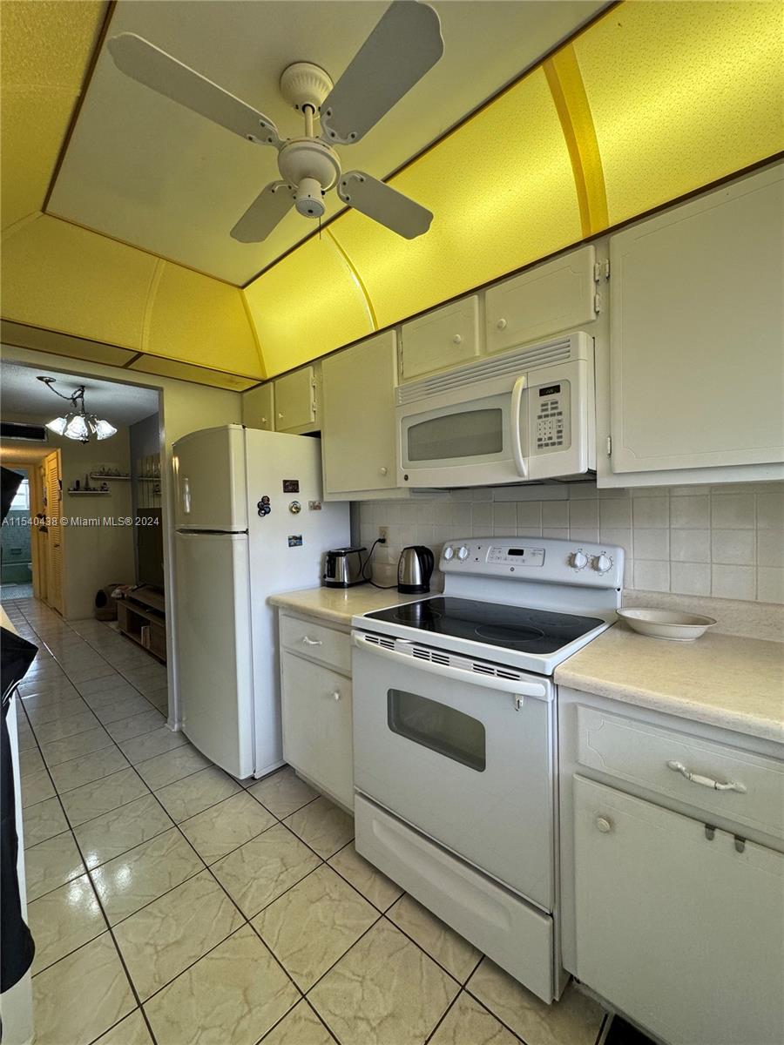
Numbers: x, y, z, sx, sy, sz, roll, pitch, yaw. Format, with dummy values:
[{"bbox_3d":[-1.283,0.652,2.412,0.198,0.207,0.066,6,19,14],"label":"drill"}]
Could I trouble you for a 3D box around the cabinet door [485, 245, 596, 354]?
[{"bbox_3d":[0.469,-0.701,1.366,0.366,0.212,0.028,0,2,44],"label":"cabinet door"}]

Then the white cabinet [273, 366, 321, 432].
[{"bbox_3d":[-0.433,-0.677,2.450,0.428,0.320,0.303,0,2,44],"label":"white cabinet"}]

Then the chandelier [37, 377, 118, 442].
[{"bbox_3d":[-2.785,-0.965,3.805,0.540,0.530,0.570,0,2,44],"label":"chandelier"}]

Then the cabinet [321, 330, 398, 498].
[{"bbox_3d":[-0.044,-0.468,2.078,0.540,0.715,0.335,0,2,44],"label":"cabinet"}]

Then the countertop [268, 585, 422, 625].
[{"bbox_3d":[-0.148,0.357,2.005,0.590,0.040,0.628,0,2,44],"label":"countertop"}]

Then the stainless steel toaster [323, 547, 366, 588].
[{"bbox_3d":[-0.243,0.247,2.326,0.155,0.182,0.235,0,2,32],"label":"stainless steel toaster"}]

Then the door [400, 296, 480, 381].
[{"bbox_3d":[0.187,-0.718,1.677,0.358,0.217,0.024,0,2,44],"label":"door"}]

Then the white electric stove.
[{"bbox_3d":[0.333,0.661,1.536,0.758,1.180,0.655,0,2,44],"label":"white electric stove"}]

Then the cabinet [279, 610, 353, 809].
[{"bbox_3d":[-0.122,0.798,2.015,0.562,0.846,0.612,0,2,44],"label":"cabinet"}]

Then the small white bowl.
[{"bbox_3d":[0.844,0.319,1.315,0.252,0.055,0.208,0,2,44],"label":"small white bowl"}]

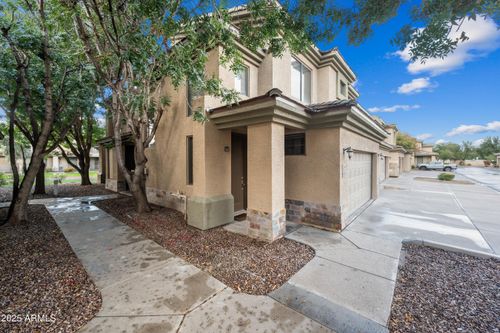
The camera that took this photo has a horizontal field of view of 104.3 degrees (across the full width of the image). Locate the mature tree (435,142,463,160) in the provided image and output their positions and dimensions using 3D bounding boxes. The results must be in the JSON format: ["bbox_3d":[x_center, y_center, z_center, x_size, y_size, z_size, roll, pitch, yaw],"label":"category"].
[{"bbox_3d":[57.200,-3.250,56.000,5.800,7.300,6.000,-1,2,-44],"label":"mature tree"}]

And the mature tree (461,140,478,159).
[{"bbox_3d":[65.500,-3.700,58.000,4.200,8.100,4.200,-1,2,-42],"label":"mature tree"}]

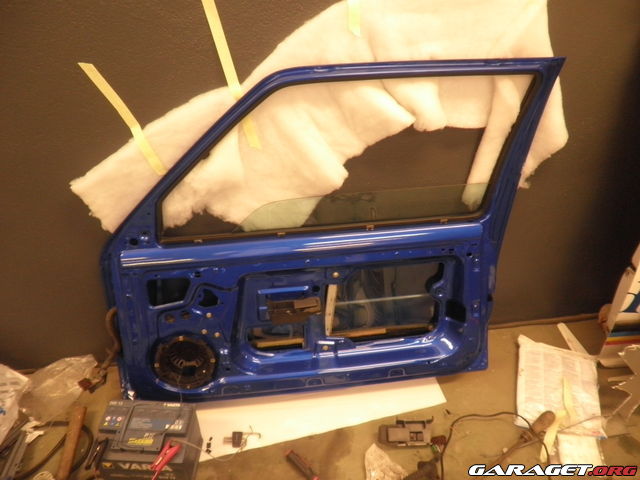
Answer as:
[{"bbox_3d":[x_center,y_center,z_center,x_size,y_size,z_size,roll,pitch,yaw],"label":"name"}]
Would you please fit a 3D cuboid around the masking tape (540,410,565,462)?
[{"bbox_3d":[0.729,0.612,1.504,0.031,0.022,0.175,25,43,27],"label":"masking tape"}]

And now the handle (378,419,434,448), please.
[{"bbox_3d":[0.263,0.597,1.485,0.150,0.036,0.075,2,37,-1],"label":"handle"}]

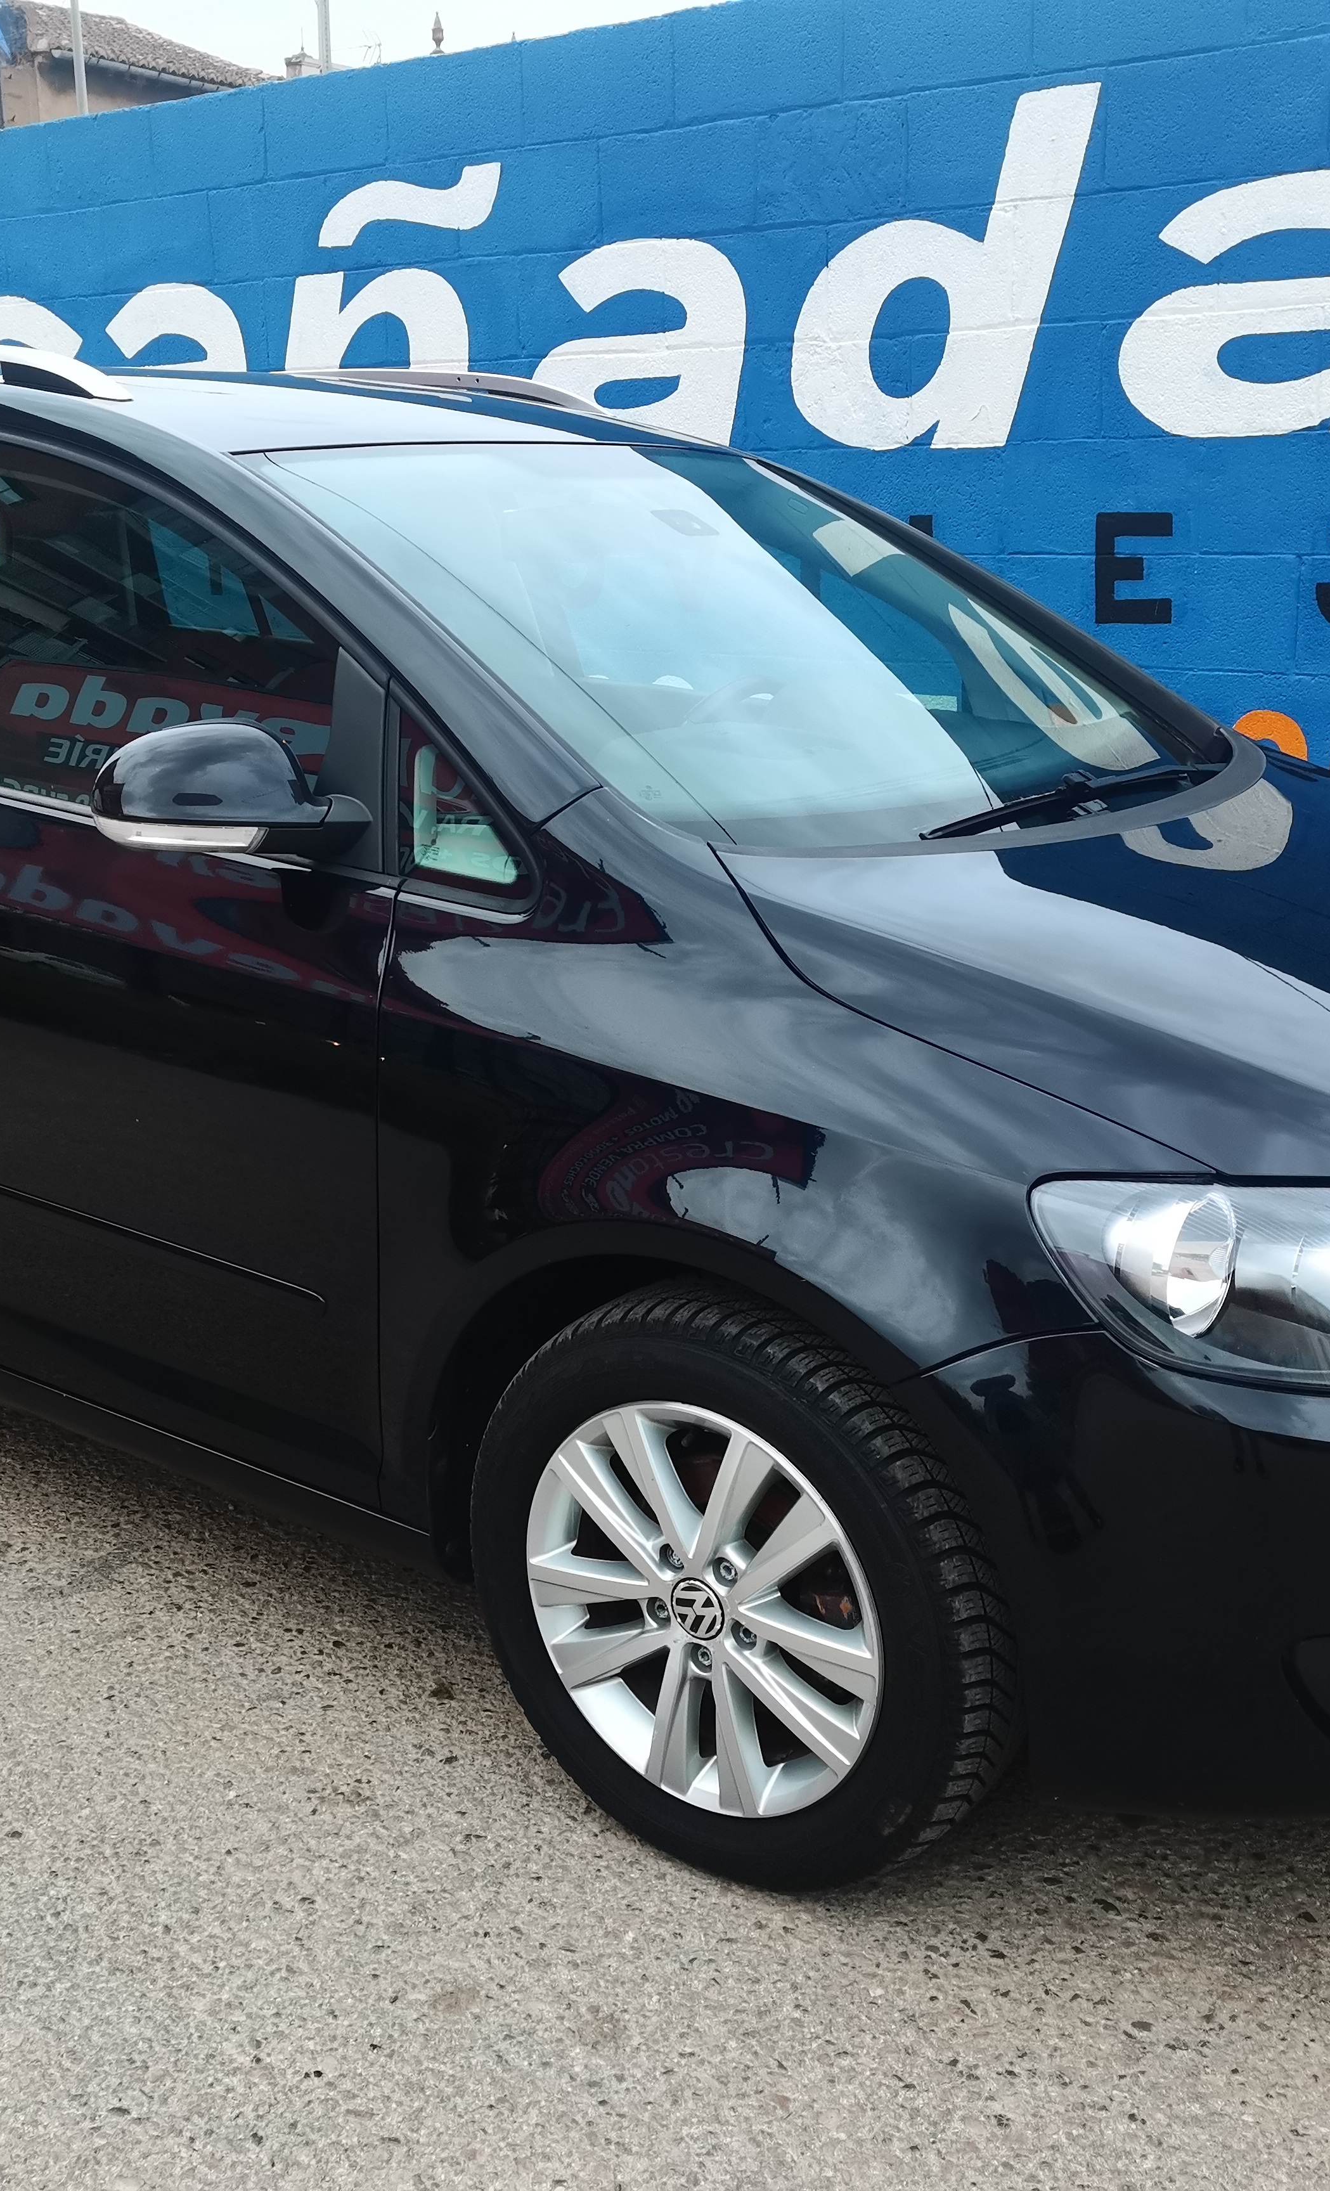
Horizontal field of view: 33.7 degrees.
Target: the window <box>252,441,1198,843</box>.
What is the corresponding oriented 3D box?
[{"bbox_3d":[0.147,-0.632,2.958,1.040,0.120,1.440,39,31,24],"label":"window"}]

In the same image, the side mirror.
[{"bbox_3d":[-0.460,-0.328,2.314,0.170,0.150,0.220,11,17,35],"label":"side mirror"}]

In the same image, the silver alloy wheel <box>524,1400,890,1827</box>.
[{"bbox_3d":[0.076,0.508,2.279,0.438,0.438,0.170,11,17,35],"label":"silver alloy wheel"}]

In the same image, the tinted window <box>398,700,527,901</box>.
[{"bbox_3d":[-0.210,-0.315,2.294,0.240,0.200,0.035,11,-5,35],"label":"tinted window"}]

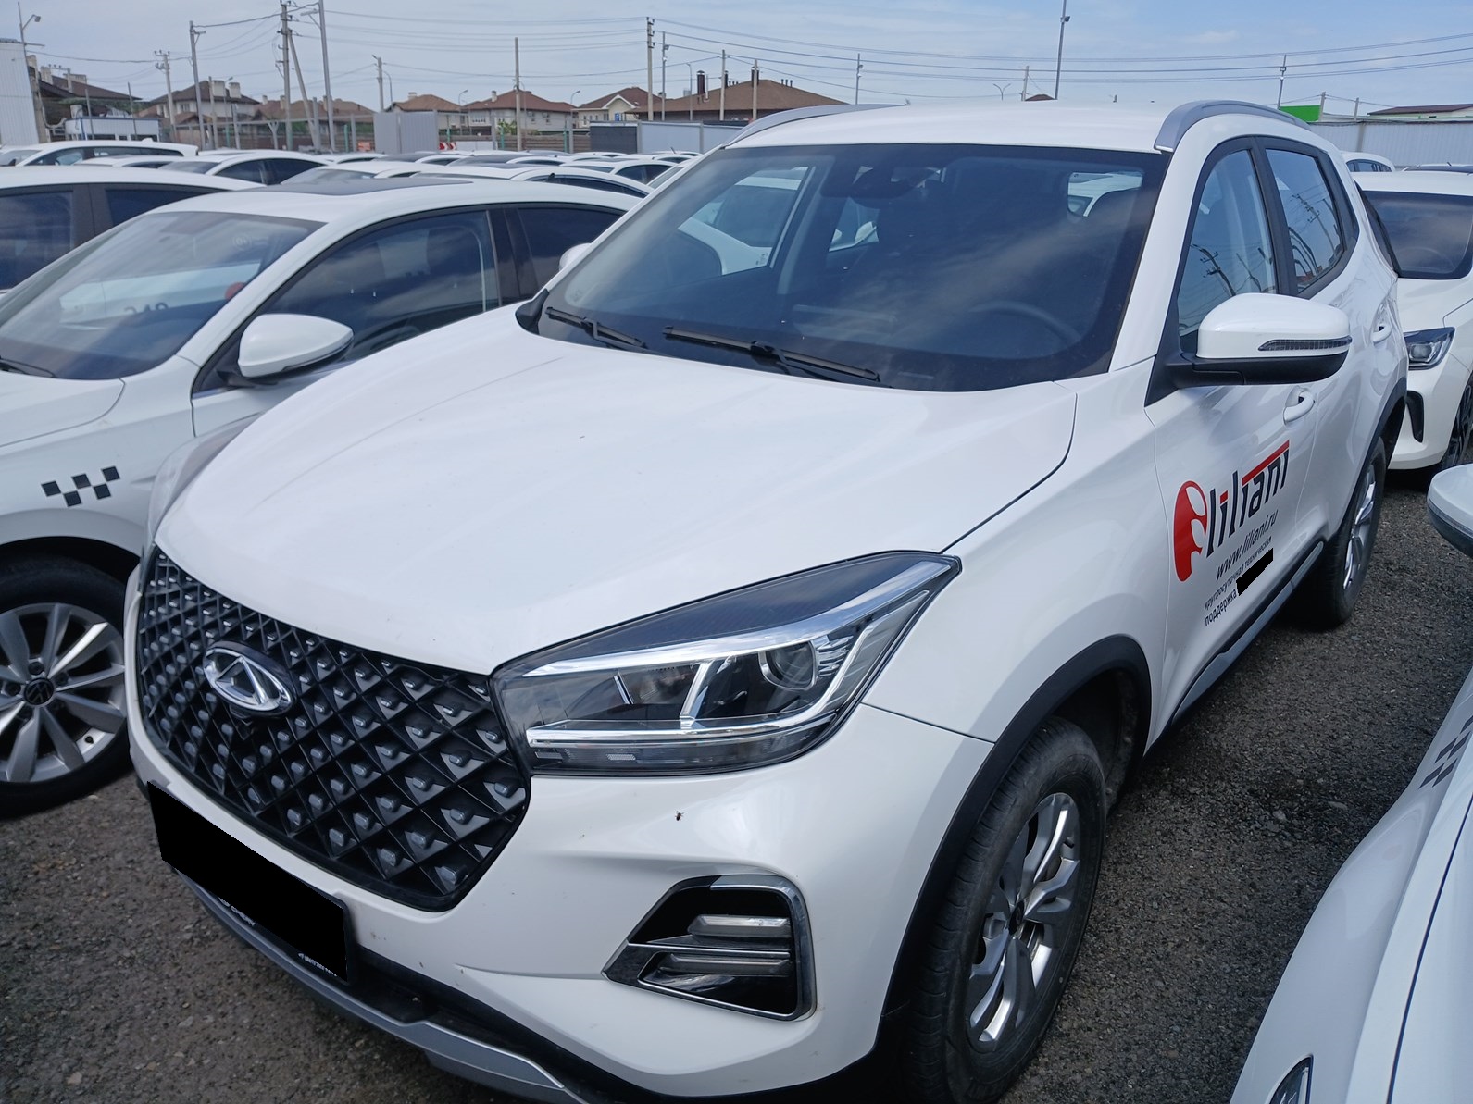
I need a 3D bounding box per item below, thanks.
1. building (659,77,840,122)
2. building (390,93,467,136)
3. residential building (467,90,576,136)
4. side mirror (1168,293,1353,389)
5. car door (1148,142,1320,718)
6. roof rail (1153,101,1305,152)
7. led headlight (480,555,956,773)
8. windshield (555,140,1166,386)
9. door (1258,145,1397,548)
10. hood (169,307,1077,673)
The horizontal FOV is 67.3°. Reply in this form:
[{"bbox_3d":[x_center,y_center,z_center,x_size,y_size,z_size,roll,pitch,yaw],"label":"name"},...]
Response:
[{"bbox_3d":[1.272,-38.021,97.866,19.000,8.200,14.000,1,20,0],"label":"building"},{"bbox_3d":[-37.908,-51.978,135.525,8.500,7.900,9.000,6,20,14],"label":"building"},{"bbox_3d":[-26.112,-51.138,133.172,9.500,8.200,11.500,8,21,18],"label":"residential building"},{"bbox_3d":[0.952,-0.377,1.968,0.215,0.175,0.260,15,25,35],"label":"side mirror"},{"bbox_3d":[1.007,-0.290,2.385,0.295,1.120,1.100,15,25,35],"label":"car door"},{"bbox_3d":[1.326,-1.101,2.871,0.105,0.130,1.620,15,25,35],"label":"roof rail"},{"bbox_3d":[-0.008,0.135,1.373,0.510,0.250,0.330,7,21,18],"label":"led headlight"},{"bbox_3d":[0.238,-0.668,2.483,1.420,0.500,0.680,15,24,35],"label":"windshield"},{"bbox_3d":[1.619,-0.568,3.111,0.295,1.100,1.000,15,25,35],"label":"door"},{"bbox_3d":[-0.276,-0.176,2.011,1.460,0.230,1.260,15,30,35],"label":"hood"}]

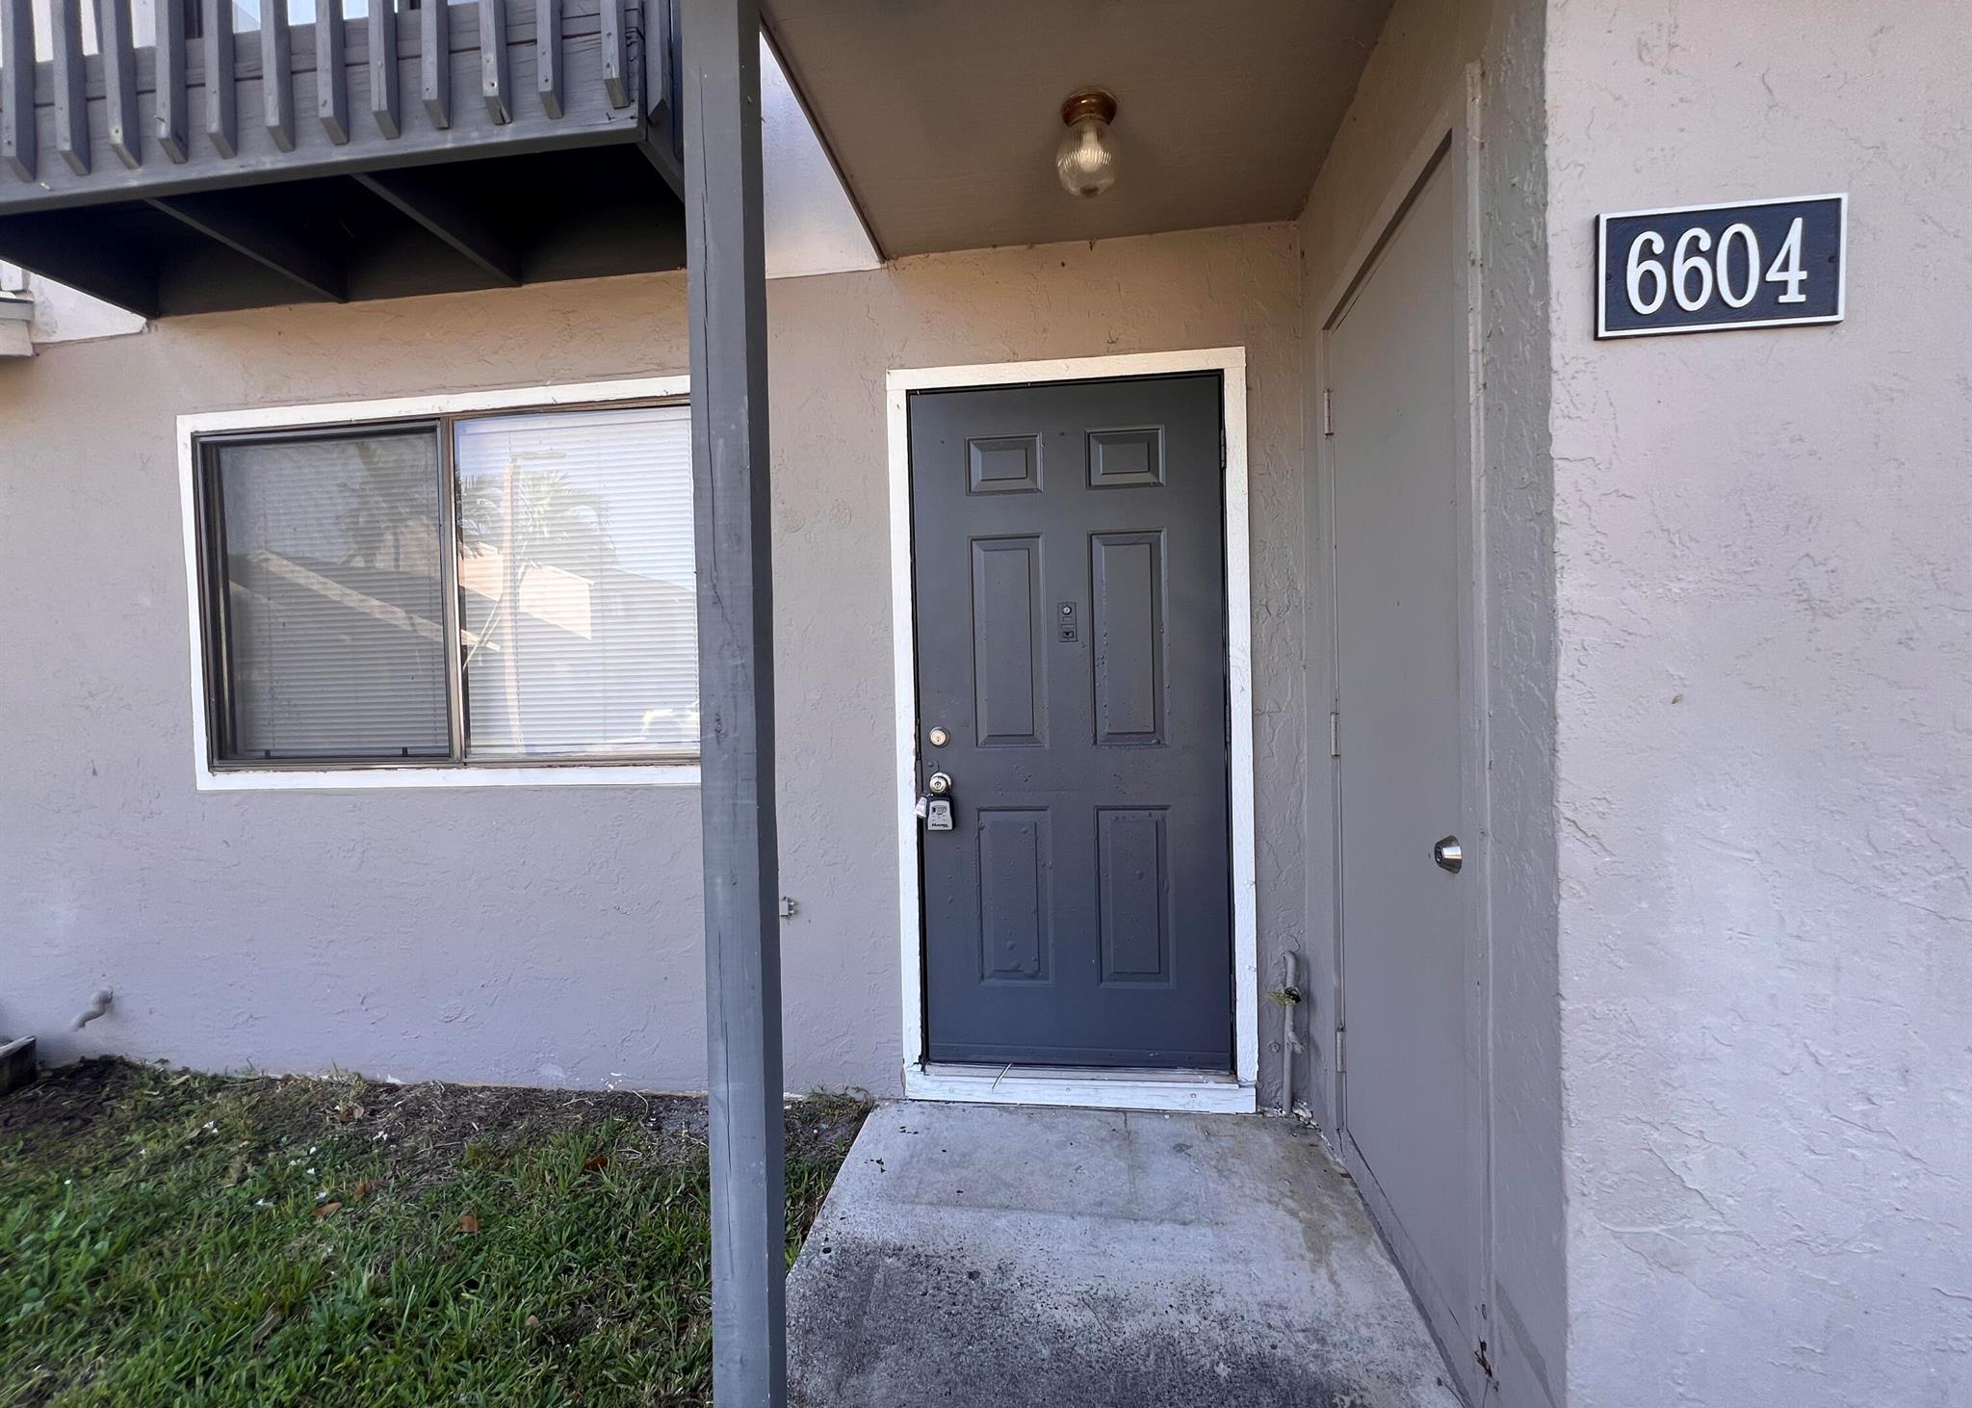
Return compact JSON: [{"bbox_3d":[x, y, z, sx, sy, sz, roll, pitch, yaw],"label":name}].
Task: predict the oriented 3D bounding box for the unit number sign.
[{"bbox_3d":[0.976,-0.578,0.985,0.295,0.165,0.012,-1,0,7],"label":"unit number sign"}]

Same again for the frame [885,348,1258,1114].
[{"bbox_3d":[0.252,0.093,2.254,1.048,2.221,0.100,-1,1,7],"label":"frame"}]

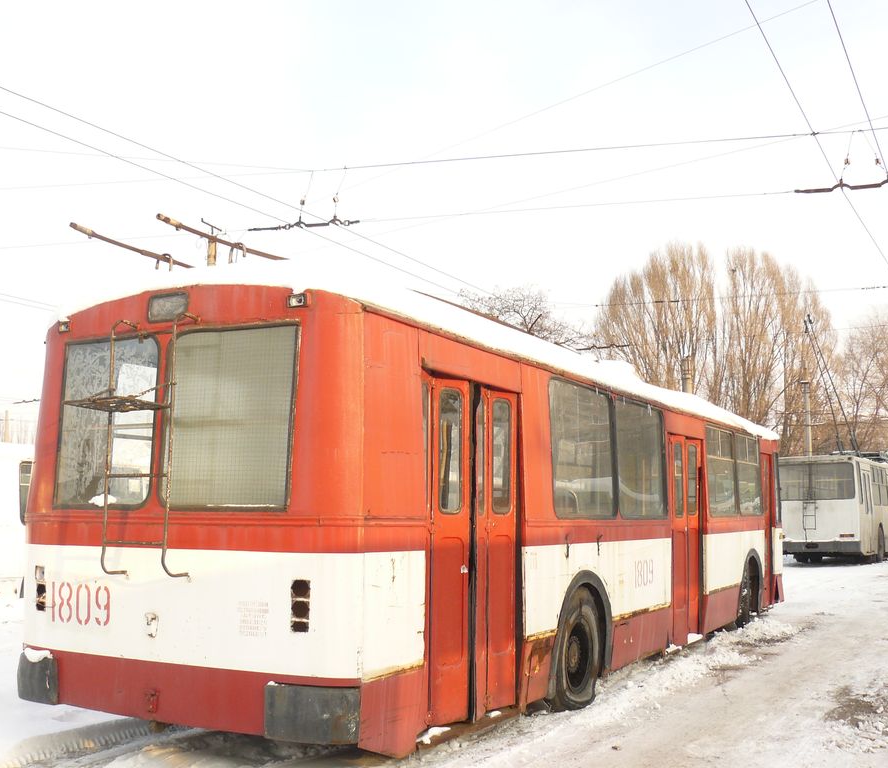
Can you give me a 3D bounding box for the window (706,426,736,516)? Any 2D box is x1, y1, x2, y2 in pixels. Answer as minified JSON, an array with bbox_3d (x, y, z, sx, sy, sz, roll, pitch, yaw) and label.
[{"bbox_3d":[3.241,1.024,12.406,0.060,1.000,1.400,-4,-8,28],"label":"window"}]

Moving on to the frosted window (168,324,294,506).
[{"bbox_3d":[-1.180,0.178,5.864,0.880,1.000,0.060,-2,-9,28],"label":"frosted window"}]

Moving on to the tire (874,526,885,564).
[{"bbox_3d":[12.430,4.597,30.500,0.280,1.000,1.020,-3,-7,30],"label":"tire"}]

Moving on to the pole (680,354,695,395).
[{"bbox_3d":[8.413,2.463,36.615,0.380,6.810,0.380,-2,-7,28],"label":"pole"}]

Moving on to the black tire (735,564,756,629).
[{"bbox_3d":[3.789,2.674,13.617,0.280,0.980,1.000,-1,-7,20],"label":"black tire"}]

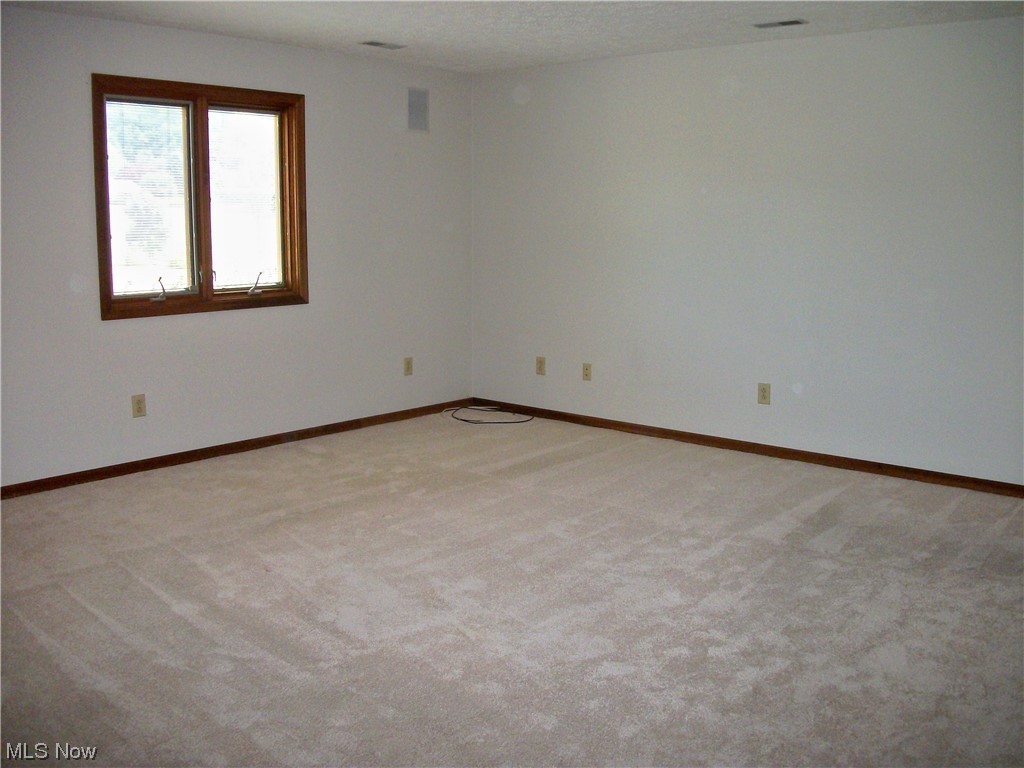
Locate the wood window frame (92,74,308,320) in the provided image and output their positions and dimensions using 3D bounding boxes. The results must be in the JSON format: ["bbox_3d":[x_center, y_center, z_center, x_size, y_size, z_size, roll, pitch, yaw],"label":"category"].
[{"bbox_3d":[-1.744,-1.052,5.440,0.110,1.265,1.350,9,13,40],"label":"wood window frame"}]

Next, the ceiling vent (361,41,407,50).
[{"bbox_3d":[-0.763,-2.005,5.636,0.125,0.020,0.285,9,13,40],"label":"ceiling vent"}]

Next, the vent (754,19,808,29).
[{"bbox_3d":[1.398,-1.865,4.929,0.285,0.020,0.125,9,13,40],"label":"vent"}]

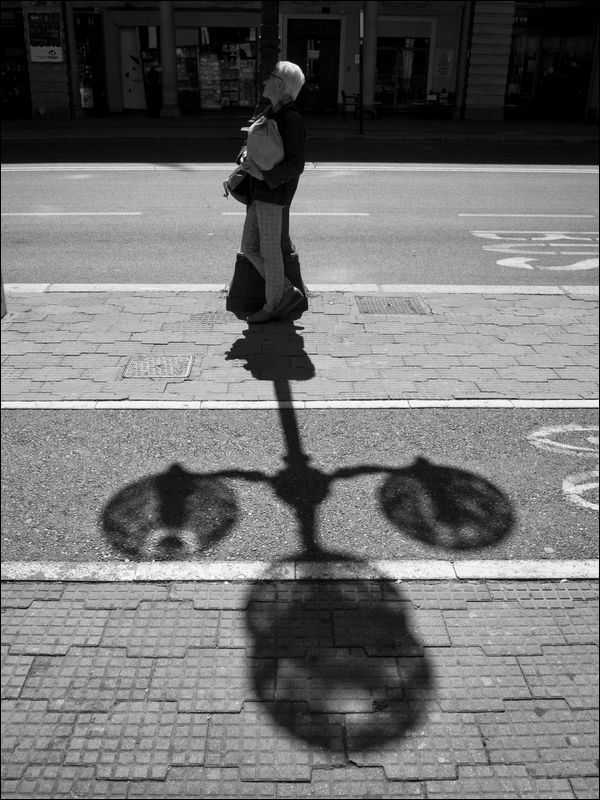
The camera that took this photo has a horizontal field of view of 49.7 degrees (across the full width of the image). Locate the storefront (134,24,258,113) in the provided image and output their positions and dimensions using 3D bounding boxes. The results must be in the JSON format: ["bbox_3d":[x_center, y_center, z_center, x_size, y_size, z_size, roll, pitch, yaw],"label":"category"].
[{"bbox_3d":[-3.630,-11.706,22.936,4.179,2.749,0.500,0,27,0],"label":"storefront"}]

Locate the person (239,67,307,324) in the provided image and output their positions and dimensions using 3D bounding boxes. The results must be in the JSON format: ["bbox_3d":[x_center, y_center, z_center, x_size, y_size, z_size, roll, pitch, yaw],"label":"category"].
[{"bbox_3d":[-0.185,-1.271,4.208,0.500,1.650,0.500,0,27,0],"label":"person"}]

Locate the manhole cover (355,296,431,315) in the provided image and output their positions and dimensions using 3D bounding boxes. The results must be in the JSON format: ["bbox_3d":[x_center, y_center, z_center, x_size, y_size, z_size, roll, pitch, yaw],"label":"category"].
[{"bbox_3d":[0.708,-0.714,4.970,0.510,0.030,0.433,0,27,0],"label":"manhole cover"}]

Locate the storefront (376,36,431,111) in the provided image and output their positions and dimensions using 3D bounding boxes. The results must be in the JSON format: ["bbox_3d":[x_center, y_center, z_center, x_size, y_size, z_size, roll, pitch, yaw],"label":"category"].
[{"bbox_3d":[3.641,-11.553,22.957,1.730,2.326,0.400,0,27,0],"label":"storefront"}]

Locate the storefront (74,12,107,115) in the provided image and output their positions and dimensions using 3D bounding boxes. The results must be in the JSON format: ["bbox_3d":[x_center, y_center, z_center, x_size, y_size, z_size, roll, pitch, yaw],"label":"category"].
[{"bbox_3d":[-7.325,-11.811,22.827,0.949,3.168,0.400,0,27,0],"label":"storefront"}]

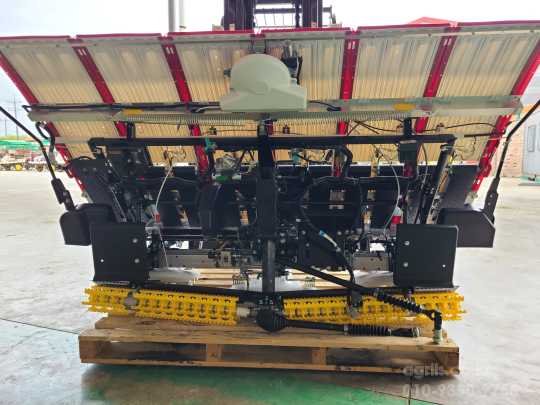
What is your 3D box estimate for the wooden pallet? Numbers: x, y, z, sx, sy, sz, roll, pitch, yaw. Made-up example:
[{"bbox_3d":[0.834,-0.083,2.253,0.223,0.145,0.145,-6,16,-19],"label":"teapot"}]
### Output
[{"bbox_3d":[0.015,0.599,2.391,1.672,0.123,1.220,0,7,4],"label":"wooden pallet"}]

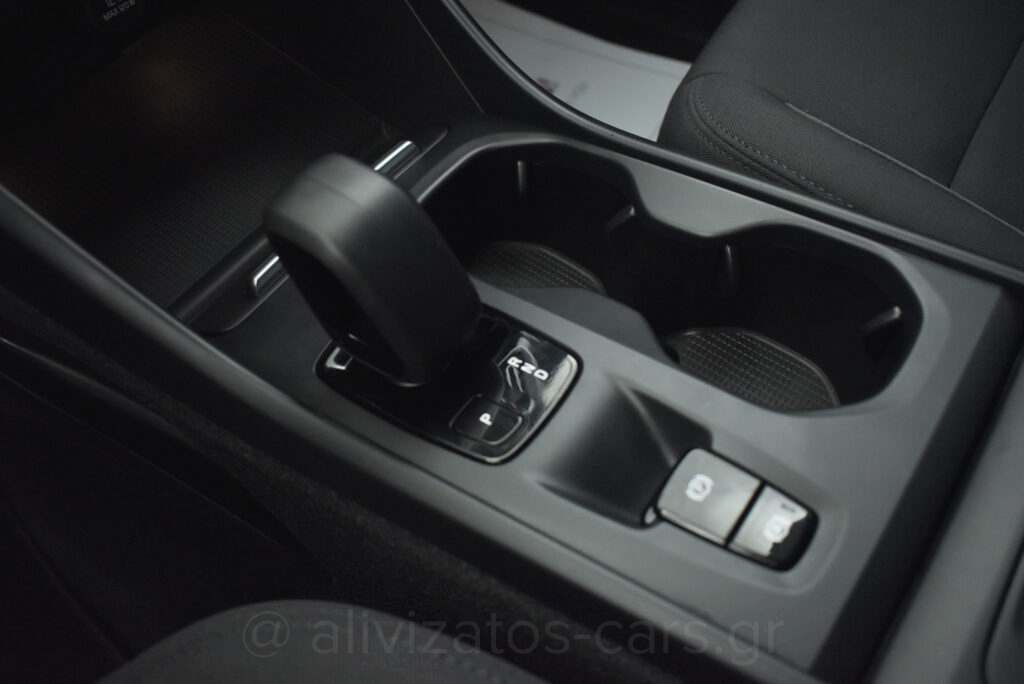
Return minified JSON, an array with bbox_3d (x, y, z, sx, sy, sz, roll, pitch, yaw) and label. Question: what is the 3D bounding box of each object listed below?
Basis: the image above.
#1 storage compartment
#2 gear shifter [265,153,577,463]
[{"bbox_3d":[0.056,-0.013,0.385,0.194,0.061,0.098,27,55,20],"label":"storage compartment"},{"bbox_3d":[-0.029,-0.014,0.311,0.100,0.058,0.061,27,55,20],"label":"gear shifter"}]

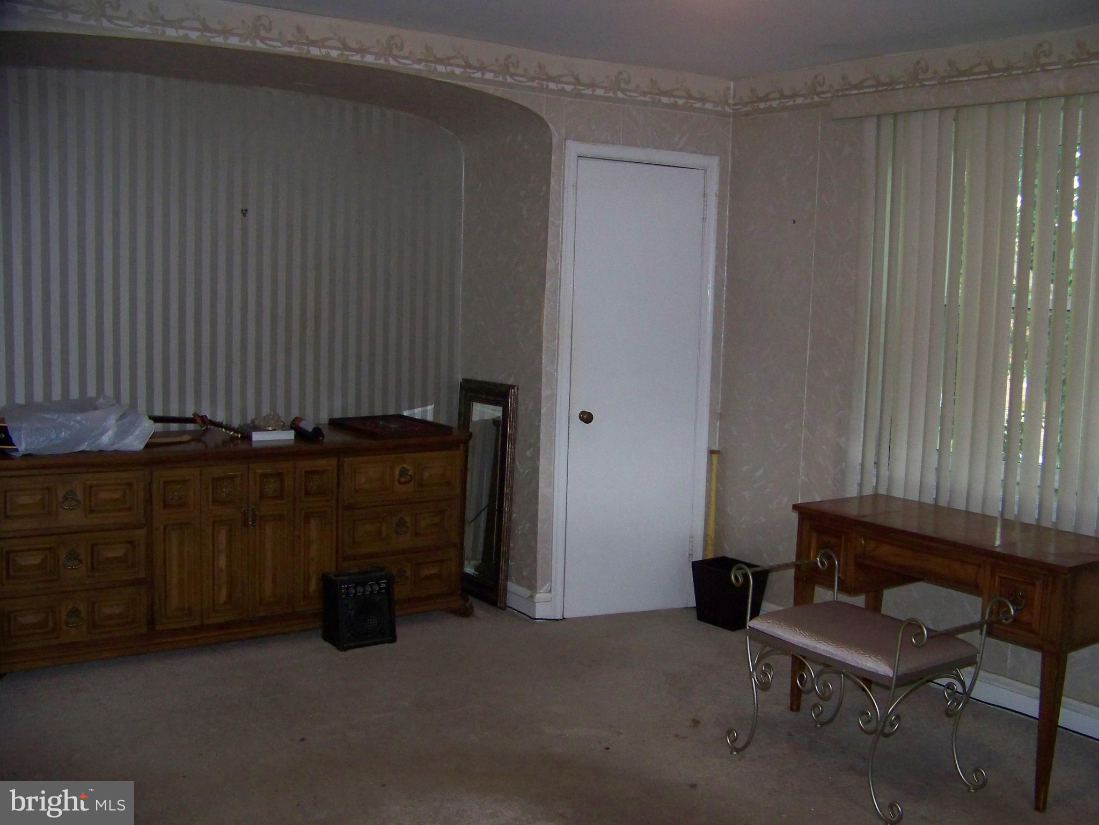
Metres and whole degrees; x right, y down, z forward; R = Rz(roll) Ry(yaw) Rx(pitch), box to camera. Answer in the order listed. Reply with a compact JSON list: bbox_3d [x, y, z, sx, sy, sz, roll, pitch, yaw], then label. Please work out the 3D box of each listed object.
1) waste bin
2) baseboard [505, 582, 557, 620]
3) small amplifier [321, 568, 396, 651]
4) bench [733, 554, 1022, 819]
[{"bbox_3d":[0.811,0.822,5.170,0.212,0.264,0.275,-3,8,-37],"label":"waste bin"},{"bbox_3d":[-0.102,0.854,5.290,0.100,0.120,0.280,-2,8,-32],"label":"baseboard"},{"bbox_3d":[-0.788,0.806,4.760,0.250,0.296,0.189,-3,8,-35],"label":"small amplifier"},{"bbox_3d":[0.972,0.827,3.570,0.425,0.625,0.745,-3,8,-37],"label":"bench"}]

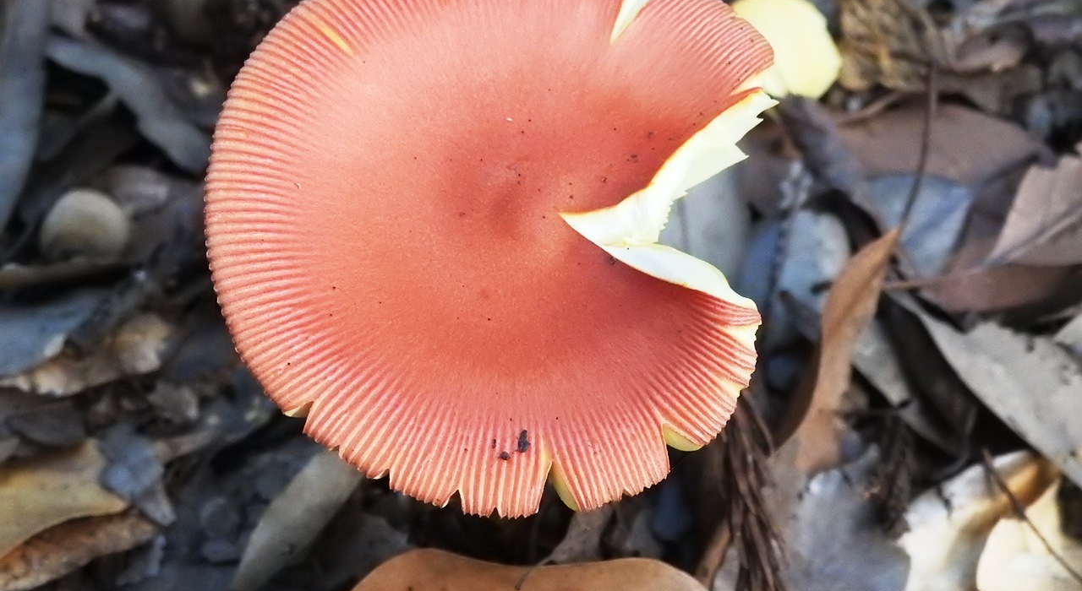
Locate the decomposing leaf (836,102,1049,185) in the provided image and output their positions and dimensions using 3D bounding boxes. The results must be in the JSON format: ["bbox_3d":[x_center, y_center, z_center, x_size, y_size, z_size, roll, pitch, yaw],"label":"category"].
[{"bbox_3d":[0.077,-0.028,0.482,0.041,0.008,0.019,1,70,0],"label":"decomposing leaf"}]

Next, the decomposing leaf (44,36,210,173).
[{"bbox_3d":[-0.080,-0.037,0.485,0.040,0.010,0.011,35,74,12],"label":"decomposing leaf"}]

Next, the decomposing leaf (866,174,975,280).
[{"bbox_3d":[0.072,-0.013,0.476,0.020,0.006,0.019,-1,70,-1],"label":"decomposing leaf"}]

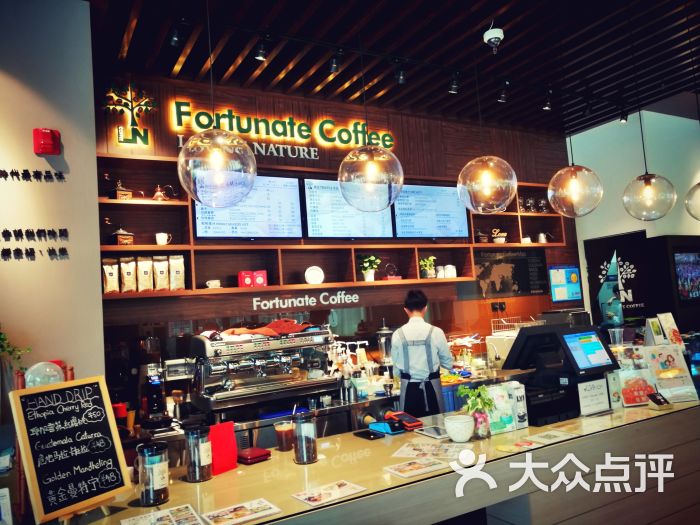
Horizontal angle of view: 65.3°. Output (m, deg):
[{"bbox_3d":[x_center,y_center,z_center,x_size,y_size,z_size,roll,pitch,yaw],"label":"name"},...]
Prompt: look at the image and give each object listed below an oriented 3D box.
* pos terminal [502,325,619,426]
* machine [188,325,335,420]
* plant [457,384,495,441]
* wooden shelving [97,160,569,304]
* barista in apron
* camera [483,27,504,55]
[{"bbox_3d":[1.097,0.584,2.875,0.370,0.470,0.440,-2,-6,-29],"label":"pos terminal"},{"bbox_3d":[-0.640,0.812,4.140,0.990,0.570,0.600,-2,-6,-29],"label":"machine"},{"bbox_3d":[0.600,0.710,2.623,0.165,0.250,0.155,-2,-6,-29],"label":"plant"},{"bbox_3d":[0.269,-0.331,5.499,5.220,1.110,0.280,-2,-6,-29],"label":"wooden shelving"},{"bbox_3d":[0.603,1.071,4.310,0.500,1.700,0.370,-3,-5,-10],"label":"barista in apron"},{"bbox_3d":[1.052,-1.625,4.005,0.140,0.130,0.140,-4,-5,0],"label":"camera"}]

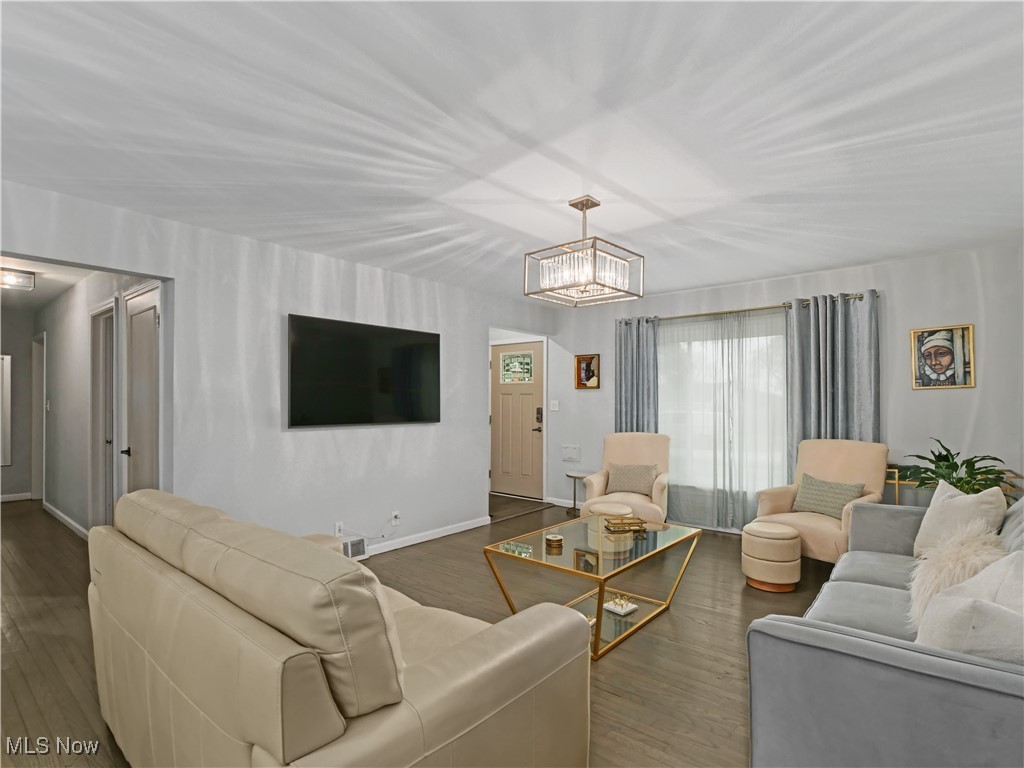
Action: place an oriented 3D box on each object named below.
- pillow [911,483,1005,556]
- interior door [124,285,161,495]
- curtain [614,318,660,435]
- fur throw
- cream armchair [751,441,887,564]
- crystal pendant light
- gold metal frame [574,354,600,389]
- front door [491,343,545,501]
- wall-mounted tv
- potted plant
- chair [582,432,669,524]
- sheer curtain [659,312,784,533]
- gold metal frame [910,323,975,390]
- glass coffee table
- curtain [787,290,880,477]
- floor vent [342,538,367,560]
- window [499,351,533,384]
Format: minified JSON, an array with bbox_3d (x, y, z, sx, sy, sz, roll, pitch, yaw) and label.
[{"bbox_3d":[2.448,0.776,2.616,0.150,0.410,0.410,23,-8,-17],"label":"pillow"},{"bbox_3d":[-2.604,0.388,3.335,0.745,2.030,0.045,-1,-2,38],"label":"interior door"},{"bbox_3d":[1.337,0.334,5.094,0.510,2.120,0.130,-1,-2,42],"label":"curtain"},{"bbox_3d":[2.049,0.850,2.153,0.430,0.320,0.660,-1,-1,38],"label":"fur throw"},{"bbox_3d":[2.354,0.956,3.674,0.820,0.940,0.740,0,-1,-33],"label":"cream armchair"},{"bbox_3d":[0.404,-0.749,2.634,0.480,0.535,0.480,-1,-2,42],"label":"crystal pendant light"},{"bbox_3d":[0.884,-0.143,5.601,0.345,0.400,0.030,-1,-2,42],"label":"gold metal frame"},{"bbox_3d":[0.068,0.471,6.265,0.880,2.020,0.050,-1,-1,38],"label":"front door"},{"bbox_3d":[-1.131,-0.071,3.886,0.060,0.810,1.385,-1,-2,42],"label":"wall-mounted tv"},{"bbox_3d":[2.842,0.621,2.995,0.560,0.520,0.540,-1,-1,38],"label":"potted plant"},{"bbox_3d":[1.087,0.976,4.401,0.740,0.940,0.820,-1,-1,25],"label":"chair"},{"bbox_3d":[1.965,0.338,4.544,1.200,2.040,0.090,-1,-2,42],"label":"sheer curtain"},{"bbox_3d":[3.202,-0.196,3.522,0.350,0.465,0.030,-1,-2,42],"label":"gold metal frame"},{"bbox_3d":[0.539,1.177,2.885,0.750,0.465,1.150,-1,-2,42],"label":"glass coffee table"},{"bbox_3d":[2.714,0.328,4.022,0.657,2.165,0.130,-1,-1,38],"label":"curtain"},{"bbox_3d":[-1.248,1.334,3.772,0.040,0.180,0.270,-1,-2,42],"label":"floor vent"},{"bbox_3d":[0.057,-0.210,6.259,0.561,0.422,0.040,-1,-1,38],"label":"window"}]

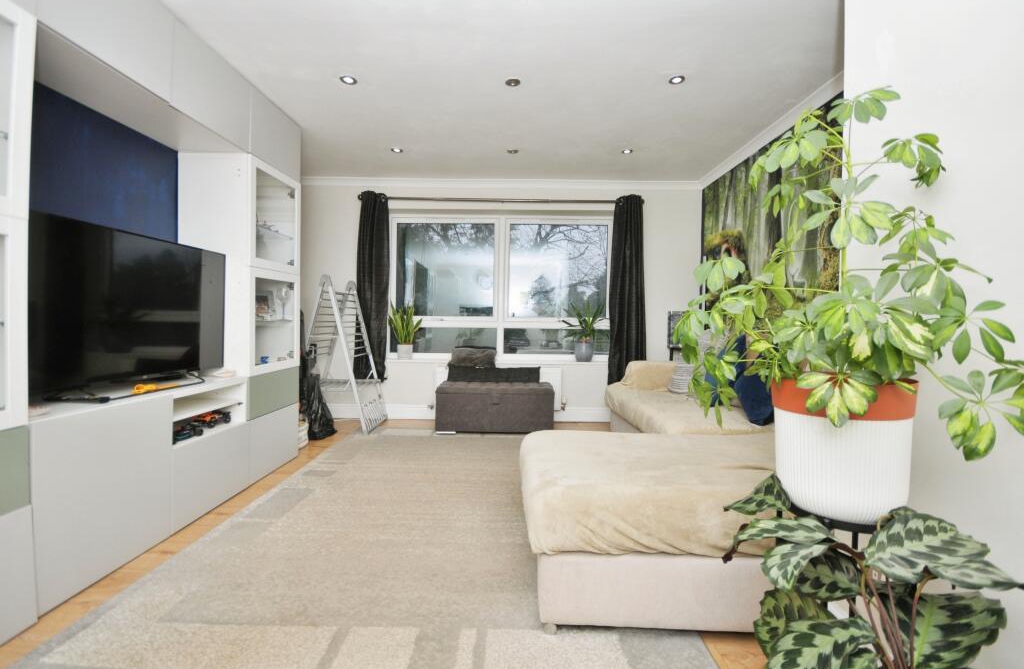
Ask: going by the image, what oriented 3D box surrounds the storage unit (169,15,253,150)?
[{"bbox_3d":[-1.800,-1.306,2.280,0.430,0.400,0.575,1,2,1],"label":"storage unit"}]

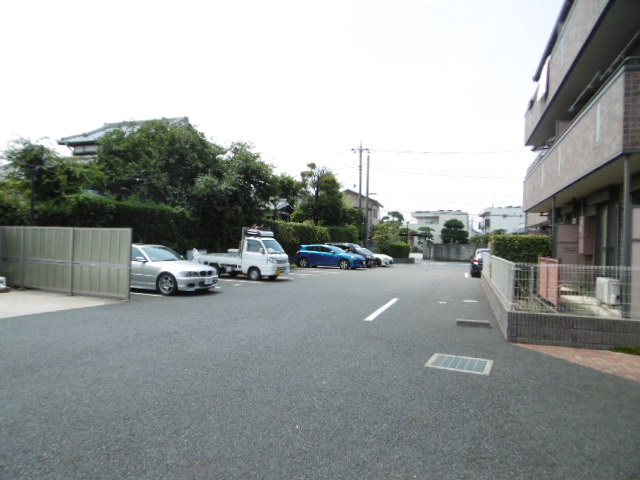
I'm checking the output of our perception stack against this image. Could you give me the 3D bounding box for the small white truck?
[{"bbox_3d":[-3.194,0.587,18.286,3.400,2.100,1.475,1,-1,24],"label":"small white truck"}]

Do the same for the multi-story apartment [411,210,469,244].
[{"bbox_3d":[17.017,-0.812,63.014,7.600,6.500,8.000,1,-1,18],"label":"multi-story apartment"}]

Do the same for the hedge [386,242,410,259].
[{"bbox_3d":[6.286,0.879,35.894,2.100,1.300,1.200,1,-1,22],"label":"hedge"}]

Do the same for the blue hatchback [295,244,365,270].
[{"bbox_3d":[0.573,1.064,27.849,4.450,1.470,1.750,1,-1,25],"label":"blue hatchback"}]

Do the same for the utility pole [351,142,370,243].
[{"bbox_3d":[4.169,-3.918,45.042,1.800,11.900,0.450,1,-1,18],"label":"utility pole"}]

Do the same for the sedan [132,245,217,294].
[{"bbox_3d":[-5.236,0.850,13.639,4.470,1.410,1.740,1,-1,26],"label":"sedan"}]

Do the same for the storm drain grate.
[{"bbox_3d":[1.821,1.620,5.749,0.756,0.050,0.746,1,-1,26],"label":"storm drain grate"}]

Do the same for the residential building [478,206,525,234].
[{"bbox_3d":[26.018,-0.785,60.015,8.500,6.700,9.000,1,-1,18],"label":"residential building"}]

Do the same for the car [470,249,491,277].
[{"bbox_3d":[8.881,1.180,23.441,1.700,1.440,4.400,1,-1,17],"label":"car"}]

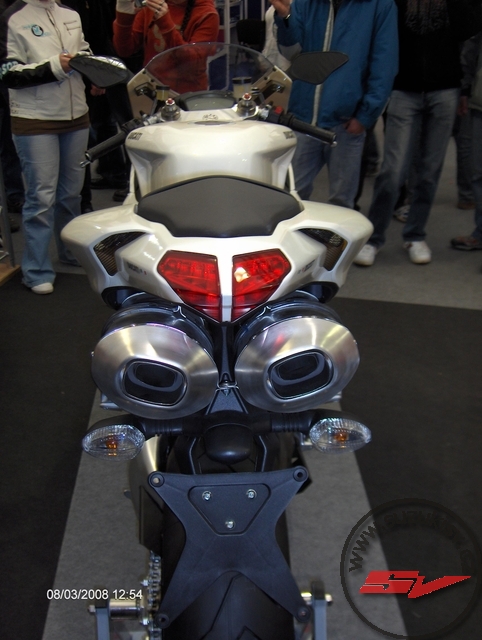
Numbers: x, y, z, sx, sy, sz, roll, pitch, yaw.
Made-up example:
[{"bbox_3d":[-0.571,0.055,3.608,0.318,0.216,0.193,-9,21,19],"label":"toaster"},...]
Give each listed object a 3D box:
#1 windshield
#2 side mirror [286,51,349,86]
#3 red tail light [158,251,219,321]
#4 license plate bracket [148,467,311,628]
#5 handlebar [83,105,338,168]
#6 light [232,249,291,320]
[{"bbox_3d":[-0.096,-0.760,2.200,0.370,0.175,0.270,-1,27,-3],"label":"windshield"},{"bbox_3d":[0.223,-0.727,2.080,0.170,0.092,0.070,-1,27,-3],"label":"side mirror"},{"bbox_3d":[-0.061,-0.043,0.865,0.072,0.083,0.065,-1,27,-3],"label":"red tail light"},{"bbox_3d":[-0.013,0.268,0.850,0.185,0.185,0.032,-1,2,-3],"label":"license plate bracket"},{"bbox_3d":[-0.089,-0.490,1.940,0.665,0.125,0.210,-3,27,-6],"label":"handlebar"},{"bbox_3d":[0.025,-0.043,0.868,0.072,0.083,0.065,-1,27,-3],"label":"light"}]

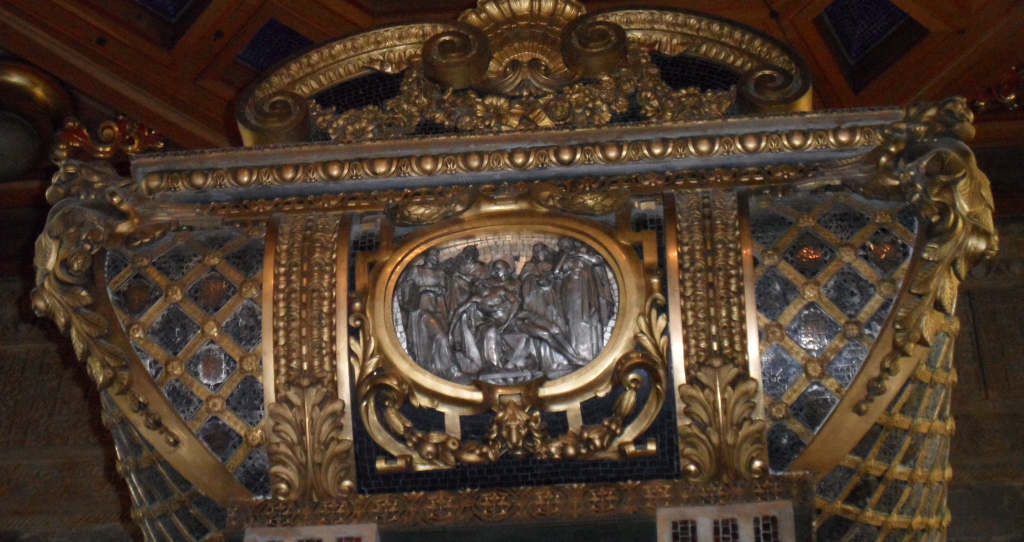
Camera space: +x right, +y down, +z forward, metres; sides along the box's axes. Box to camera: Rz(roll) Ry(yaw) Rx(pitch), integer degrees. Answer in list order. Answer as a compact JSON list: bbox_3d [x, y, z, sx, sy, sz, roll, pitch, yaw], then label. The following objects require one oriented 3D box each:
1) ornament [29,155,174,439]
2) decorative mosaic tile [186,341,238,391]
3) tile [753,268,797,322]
[{"bbox_3d":[-0.927,0.071,5.382,0.180,0.600,0.190,-28,-12,28],"label":"ornament"},{"bbox_3d":[-0.679,0.216,5.366,0.114,0.110,0.020,-3,-4,6],"label":"decorative mosaic tile"},{"bbox_3d":[0.586,0.052,5.243,0.095,0.118,0.020,-3,-12,6],"label":"tile"}]

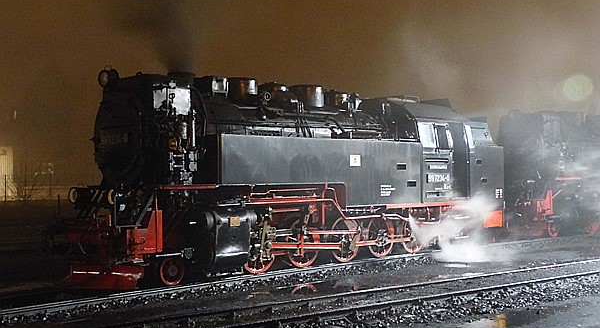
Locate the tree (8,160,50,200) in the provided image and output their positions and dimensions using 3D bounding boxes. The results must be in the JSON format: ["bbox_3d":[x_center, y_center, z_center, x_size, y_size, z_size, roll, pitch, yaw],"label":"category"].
[{"bbox_3d":[-20.570,1.255,58.000,3.200,3.200,3.000,0,-1,0],"label":"tree"}]

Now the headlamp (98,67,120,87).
[{"bbox_3d":[-3.340,-1.510,13.390,0.250,0.350,0.320,0,-1,-45],"label":"headlamp"}]

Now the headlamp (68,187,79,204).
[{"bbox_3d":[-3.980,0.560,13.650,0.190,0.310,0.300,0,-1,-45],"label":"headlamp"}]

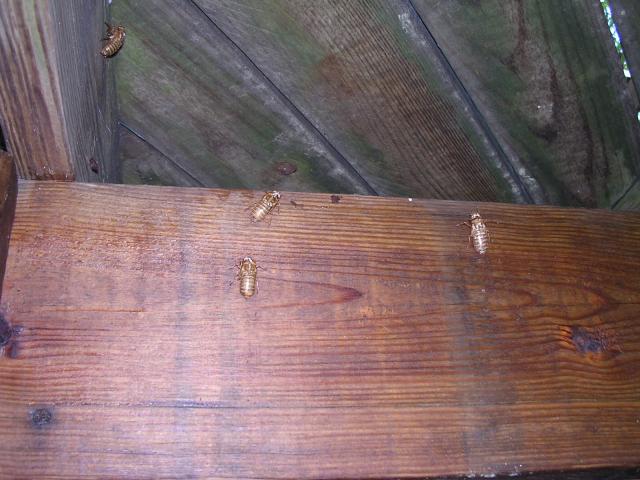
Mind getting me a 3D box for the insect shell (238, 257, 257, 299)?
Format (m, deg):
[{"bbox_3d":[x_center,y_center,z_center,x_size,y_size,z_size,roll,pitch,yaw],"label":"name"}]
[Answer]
[{"bbox_3d":[-0.044,0.023,0.428,0.012,0.027,0.011,4,-25,-11],"label":"insect shell"}]

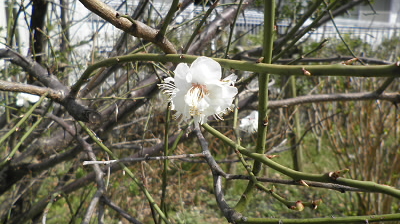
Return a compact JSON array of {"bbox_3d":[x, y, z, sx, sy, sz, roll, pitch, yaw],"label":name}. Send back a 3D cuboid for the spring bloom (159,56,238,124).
[{"bbox_3d":[-0.001,-0.012,0.175,0.042,0.034,0.031,0,18,2],"label":"spring bloom"}]

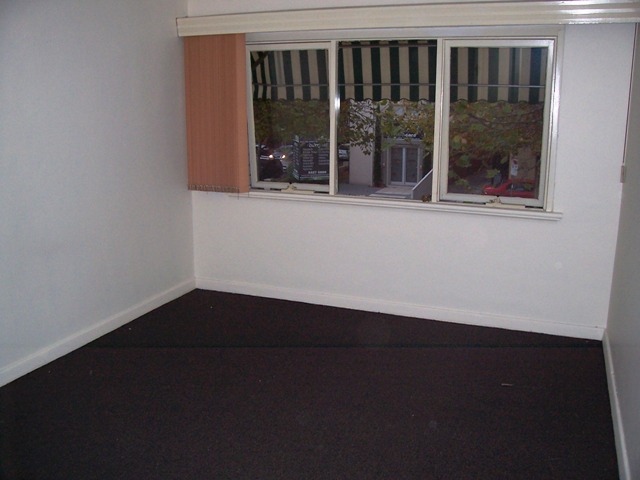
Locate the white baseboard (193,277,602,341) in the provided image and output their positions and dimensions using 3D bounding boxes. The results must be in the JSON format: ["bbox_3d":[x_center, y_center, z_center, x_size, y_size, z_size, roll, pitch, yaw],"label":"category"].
[{"bbox_3d":[0.430,0.489,4.724,3.123,0.097,0.020,5,13,21],"label":"white baseboard"}]

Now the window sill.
[{"bbox_3d":[0.440,-0.256,4.515,2.422,0.052,0.082,5,13,21],"label":"window sill"}]

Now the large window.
[{"bbox_3d":[0.464,-0.839,4.431,2.256,1.124,0.100,5,13,21],"label":"large window"}]

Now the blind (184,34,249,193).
[{"bbox_3d":[-0.782,-0.964,4.801,0.470,1.201,0.126,5,13,21],"label":"blind"}]

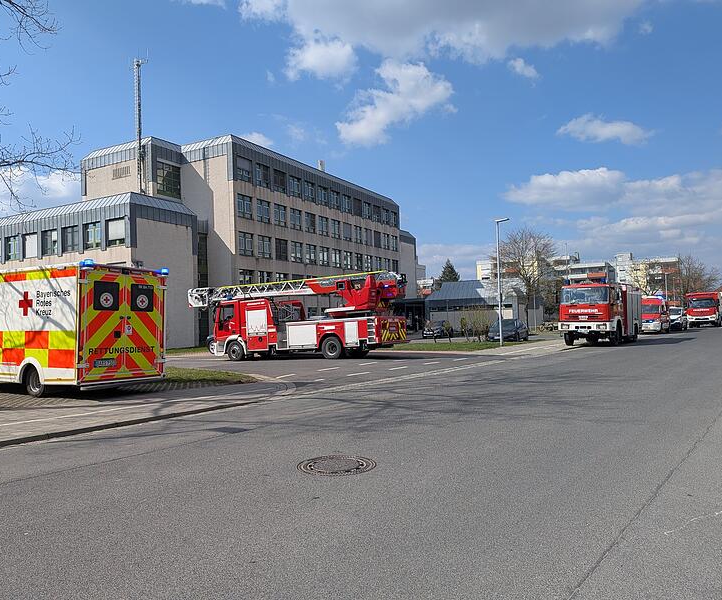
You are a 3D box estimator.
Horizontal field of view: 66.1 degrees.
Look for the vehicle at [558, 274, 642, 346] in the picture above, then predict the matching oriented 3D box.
[{"bbox_3d":[13.614,0.729,31.159,2.500,3.300,7.400,-3,-3,37],"label":"vehicle"}]

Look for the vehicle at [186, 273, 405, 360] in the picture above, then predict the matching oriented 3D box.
[{"bbox_3d":[-3.017,0.781,24.010,10.000,3.380,2.500,-3,-2,29],"label":"vehicle"}]

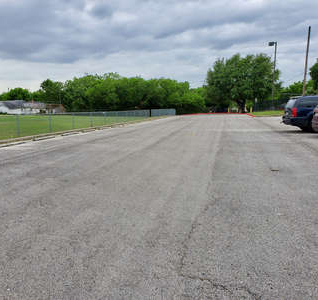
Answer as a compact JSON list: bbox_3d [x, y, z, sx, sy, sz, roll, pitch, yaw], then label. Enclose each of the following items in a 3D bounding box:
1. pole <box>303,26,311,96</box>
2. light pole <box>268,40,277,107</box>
[{"bbox_3d":[16.309,-8.485,33.103,0.320,9.760,0.320,0,9,0],"label":"pole"},{"bbox_3d":[16.212,-10.524,42.909,1.200,9.540,0.450,-2,9,-10],"label":"light pole"}]

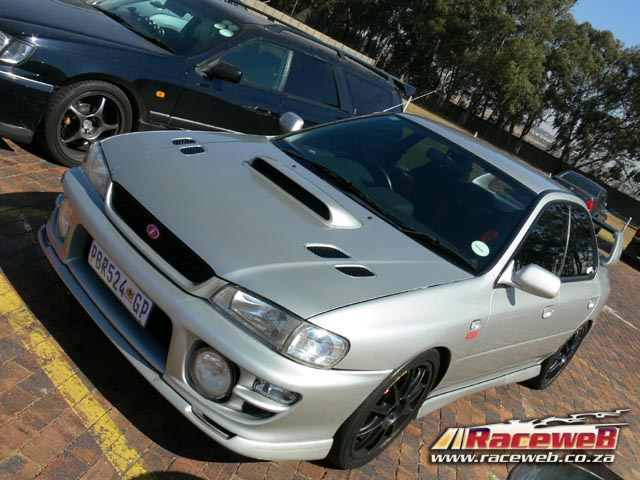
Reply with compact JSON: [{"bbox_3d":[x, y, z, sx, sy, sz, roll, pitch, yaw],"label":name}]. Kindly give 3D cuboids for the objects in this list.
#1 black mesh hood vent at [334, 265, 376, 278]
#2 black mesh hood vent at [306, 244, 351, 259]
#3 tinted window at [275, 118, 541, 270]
[{"bbox_3d":[0.134,0.116,2.420,0.145,0.030,0.100,-3,41,-41],"label":"black mesh hood vent"},{"bbox_3d":[0.034,0.045,2.458,0.145,0.027,0.125,-11,38,-46],"label":"black mesh hood vent"},{"bbox_3d":[0.457,-0.356,3.438,0.880,0.130,1.380,-27,49,-34],"label":"tinted window"}]

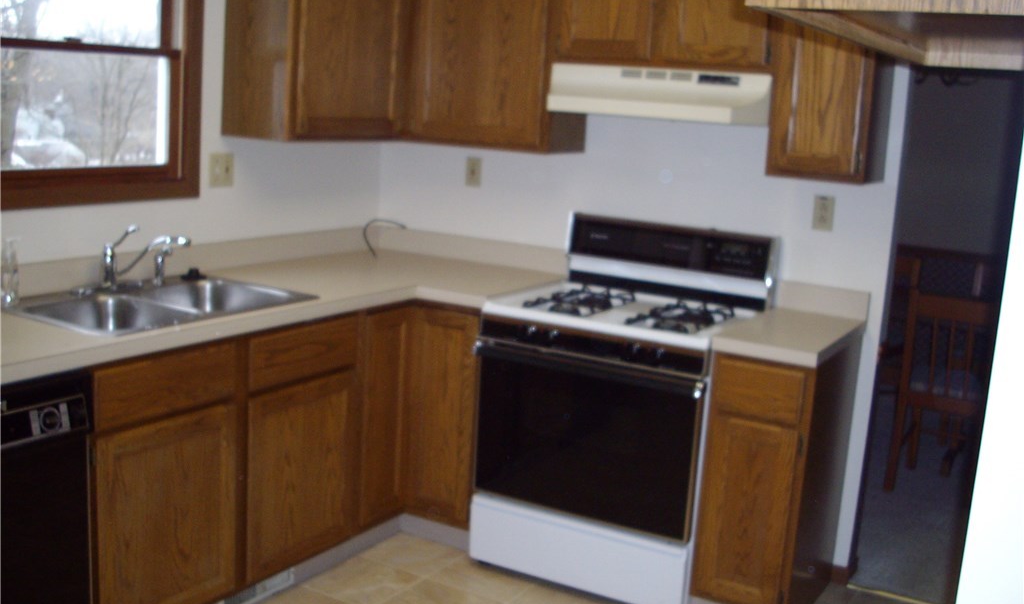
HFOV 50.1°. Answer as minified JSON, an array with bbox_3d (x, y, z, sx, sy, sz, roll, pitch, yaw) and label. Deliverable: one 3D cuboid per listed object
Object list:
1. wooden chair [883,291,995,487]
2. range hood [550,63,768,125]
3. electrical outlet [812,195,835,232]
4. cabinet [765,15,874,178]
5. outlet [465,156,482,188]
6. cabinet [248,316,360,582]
[{"bbox_3d":[1.932,0.378,4.710,0.447,0.895,0.487,10,12,29],"label":"wooden chair"},{"bbox_3d":[0.500,-0.683,3.590,0.772,0.158,0.472,10,12,29],"label":"range hood"},{"bbox_3d":[1.028,-0.291,3.609,0.071,0.115,0.008,10,12,29],"label":"electrical outlet"},{"bbox_3d":[1.009,-0.755,3.368,0.293,0.740,0.328,10,12,29],"label":"cabinet"},{"bbox_3d":[-0.154,-0.506,4.267,0.071,0.115,0.008,10,12,29],"label":"outlet"},{"bbox_3d":[-0.886,0.396,3.502,0.616,0.807,0.567,10,12,29],"label":"cabinet"}]

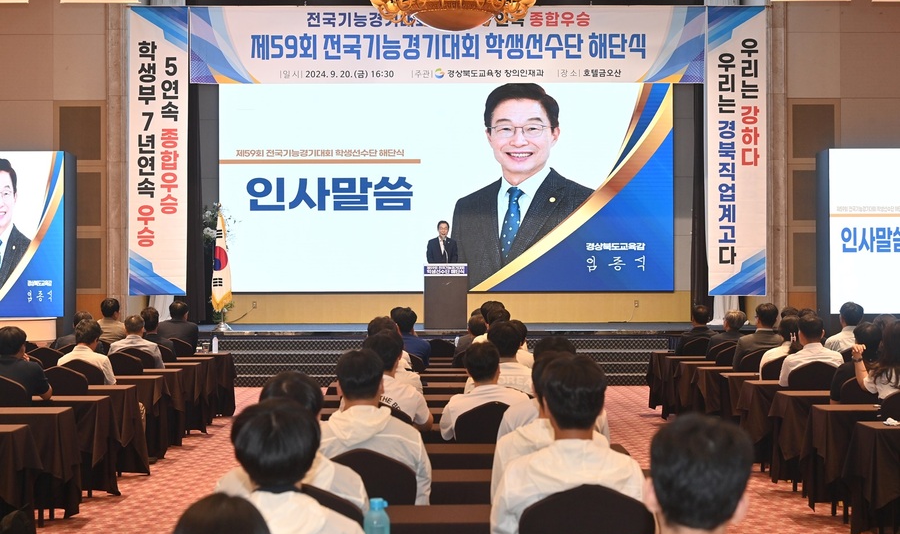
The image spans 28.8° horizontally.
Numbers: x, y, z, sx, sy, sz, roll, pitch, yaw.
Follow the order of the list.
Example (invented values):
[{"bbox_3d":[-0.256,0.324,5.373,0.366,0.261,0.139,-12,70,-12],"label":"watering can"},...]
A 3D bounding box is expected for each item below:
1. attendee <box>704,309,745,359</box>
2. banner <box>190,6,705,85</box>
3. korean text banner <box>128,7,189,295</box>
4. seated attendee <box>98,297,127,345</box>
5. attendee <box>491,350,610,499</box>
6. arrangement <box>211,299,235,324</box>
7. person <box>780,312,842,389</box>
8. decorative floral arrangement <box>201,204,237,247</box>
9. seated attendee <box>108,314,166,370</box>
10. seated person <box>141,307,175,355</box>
[{"bbox_3d":[2.811,1.063,17.850,0.530,1.270,0.770,0,0,-10],"label":"attendee"},{"bbox_3d":[-0.027,-3.456,27.300,8.050,1.232,0.030,0,0,0],"label":"banner"},{"bbox_3d":[-4.560,-1.809,27.400,0.916,4.510,0.030,0,0,0],"label":"korean text banner"},{"bbox_3d":[-3.817,1.042,19.843,0.500,1.371,0.800,0,0,12],"label":"seated attendee"},{"bbox_3d":[0.402,0.967,6.760,0.520,1.290,0.750,0,0,0],"label":"attendee"},{"bbox_3d":[-3.892,0.763,30.000,0.429,0.411,0.380,0,0,0],"label":"arrangement"},{"bbox_3d":[2.705,1.013,13.320,0.500,1.300,0.770,0,0,-4],"label":"person"},{"bbox_3d":[-3.917,-0.711,30.000,0.686,0.754,0.550,0,0,0],"label":"decorative floral arrangement"},{"bbox_3d":[-3.091,1.090,17.393,0.530,1.238,0.800,0,0,7],"label":"seated attendee"},{"bbox_3d":[-3.150,1.069,18.643,0.500,1.298,0.800,0,0,5],"label":"seated person"}]

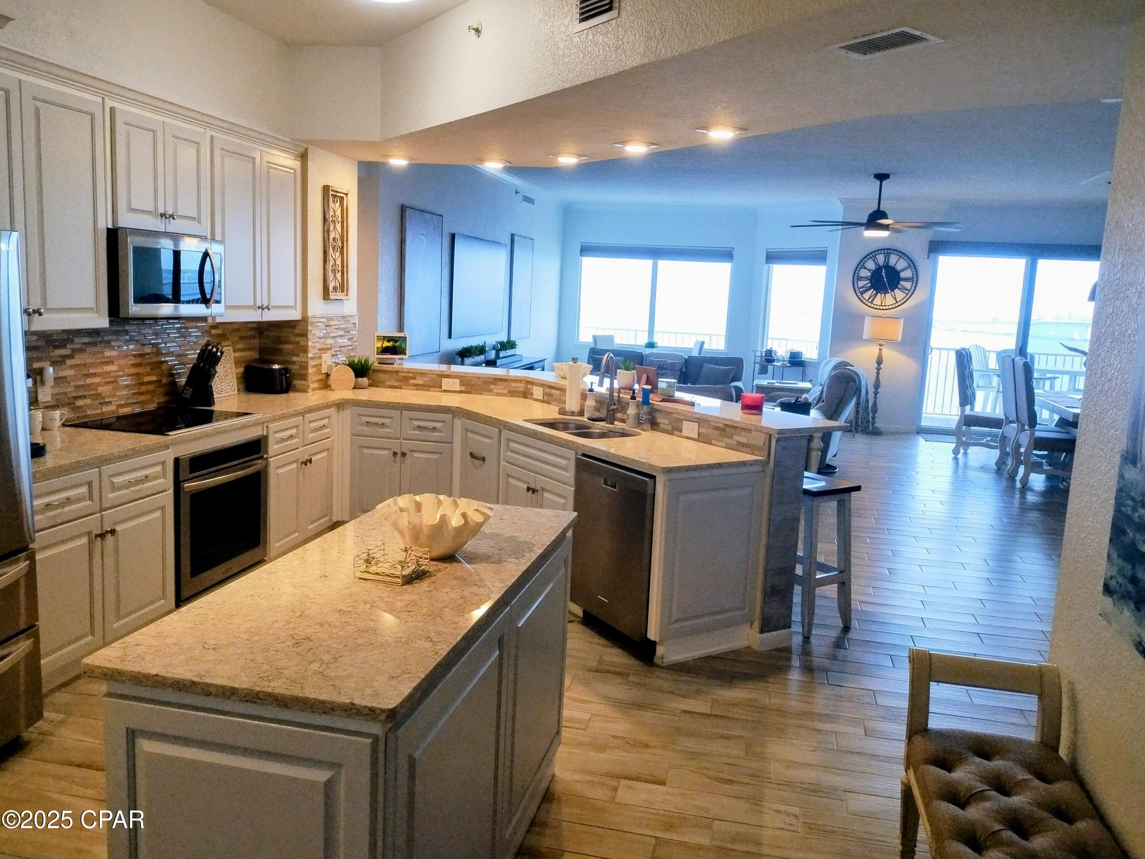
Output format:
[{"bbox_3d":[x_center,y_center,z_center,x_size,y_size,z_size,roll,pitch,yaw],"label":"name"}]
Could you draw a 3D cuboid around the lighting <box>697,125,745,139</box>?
[{"bbox_3d":[0.728,-1.438,4.051,0.185,0.040,0.185,-3,10,-32],"label":"lighting"}]

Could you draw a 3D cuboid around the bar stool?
[{"bbox_3d":[1.221,0.639,4.375,0.350,0.755,0.450,-3,11,-31],"label":"bar stool"}]

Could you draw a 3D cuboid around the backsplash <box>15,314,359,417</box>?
[{"bbox_3d":[-2.100,-0.386,4.821,0.340,0.545,2.950,4,9,13],"label":"backsplash"}]

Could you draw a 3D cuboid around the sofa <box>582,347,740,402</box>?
[{"bbox_3d":[1.152,-0.534,11.009,2.150,0.940,0.960,5,10,17],"label":"sofa"}]

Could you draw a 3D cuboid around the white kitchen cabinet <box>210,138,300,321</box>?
[{"bbox_3d":[-2.092,-1.208,5.172,0.340,1.050,0.900,5,9,13],"label":"white kitchen cabinet"}]

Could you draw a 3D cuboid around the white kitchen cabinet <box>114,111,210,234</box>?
[{"bbox_3d":[-2.189,-1.269,4.149,0.330,0.550,0.710,4,9,13],"label":"white kitchen cabinet"}]

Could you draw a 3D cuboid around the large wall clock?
[{"bbox_3d":[4.126,-1.987,10.898,0.791,0.791,0.049,4,9,13],"label":"large wall clock"}]

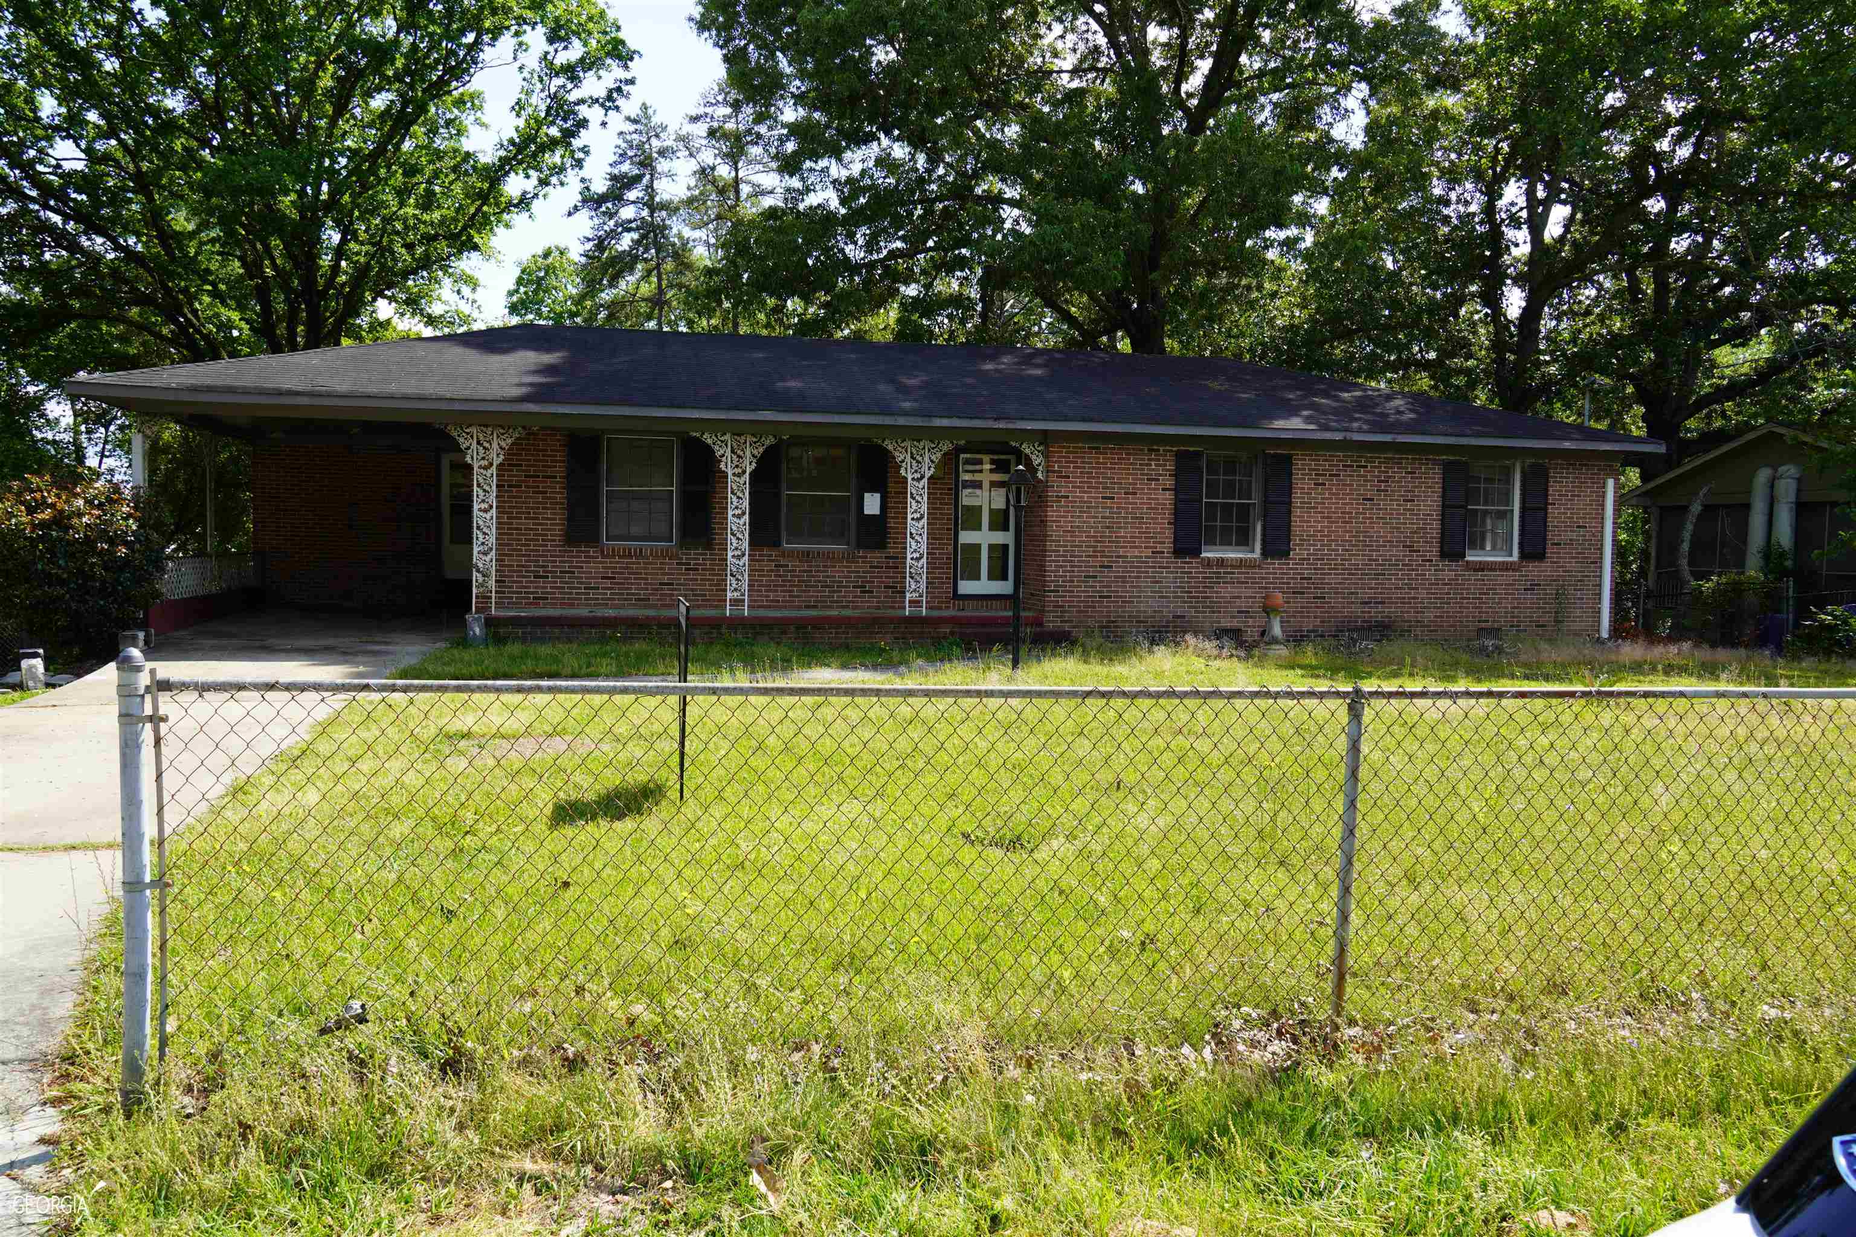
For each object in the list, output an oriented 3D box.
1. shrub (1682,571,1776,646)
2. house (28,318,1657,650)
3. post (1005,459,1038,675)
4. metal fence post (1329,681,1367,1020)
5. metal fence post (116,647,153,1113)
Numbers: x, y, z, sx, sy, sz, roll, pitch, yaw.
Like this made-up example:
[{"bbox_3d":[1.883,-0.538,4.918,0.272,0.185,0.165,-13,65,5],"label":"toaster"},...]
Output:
[{"bbox_3d":[12.636,-0.131,21.973,1.380,1.203,1.200,2,3,30],"label":"shrub"},{"bbox_3d":[-0.444,-2.202,22.789,21.367,4.638,9.500,0,3,-15],"label":"house"},{"bbox_3d":[0.951,-0.520,14.551,0.280,2.168,0.280,1,3,-15],"label":"post"},{"bbox_3d":[1.323,0.749,4.405,0.050,1.090,0.050,2,3,-10],"label":"metal fence post"},{"bbox_3d":[-2.163,0.712,3.791,0.077,1.277,0.077,0,3,-10],"label":"metal fence post"}]

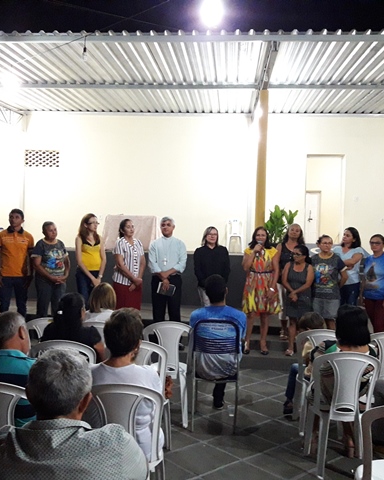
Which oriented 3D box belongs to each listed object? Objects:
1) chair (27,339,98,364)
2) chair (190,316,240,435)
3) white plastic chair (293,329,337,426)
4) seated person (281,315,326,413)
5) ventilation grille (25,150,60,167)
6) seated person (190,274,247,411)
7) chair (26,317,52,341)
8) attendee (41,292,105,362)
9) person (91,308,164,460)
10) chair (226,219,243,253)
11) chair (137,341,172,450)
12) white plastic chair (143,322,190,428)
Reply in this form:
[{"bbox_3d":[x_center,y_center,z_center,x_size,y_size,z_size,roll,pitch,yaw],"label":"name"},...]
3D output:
[{"bbox_3d":[-0.860,1.116,3.750,0.440,0.870,0.510,1,0,2],"label":"chair"},{"bbox_3d":[0.216,1.157,4.533,0.410,0.920,0.480,1,0,6],"label":"chair"},{"bbox_3d":[1.101,1.187,4.564,0.450,0.880,0.500,1,0,4],"label":"white plastic chair"},{"bbox_3d":[1.010,1.107,4.600,0.400,0.980,0.620,1,0,-10],"label":"seated person"},{"bbox_3d":[-3.691,-2.010,12.800,0.880,0.420,0.100,1,0,4],"label":"ventilation grille"},{"bbox_3d":[0.235,0.937,4.680,0.490,1.280,0.800,1,0,2],"label":"seated person"},{"bbox_3d":[-1.288,1.158,4.984,0.450,0.880,0.500,1,0,2],"label":"chair"},{"bbox_3d":[-0.865,0.960,3.950,0.470,1.180,0.750,2,0,6],"label":"attendee"},{"bbox_3d":[-0.310,0.986,3.042,0.480,1.260,0.750,1,0,6],"label":"person"},{"bbox_3d":[1.135,-0.091,13.450,0.450,0.880,0.500,1,0,0],"label":"chair"},{"bbox_3d":[-0.385,1.128,3.750,0.440,0.870,0.510,1,0,2],"label":"chair"},{"bbox_3d":[-0.188,1.171,4.753,0.450,0.880,0.500,1,0,5],"label":"white plastic chair"}]

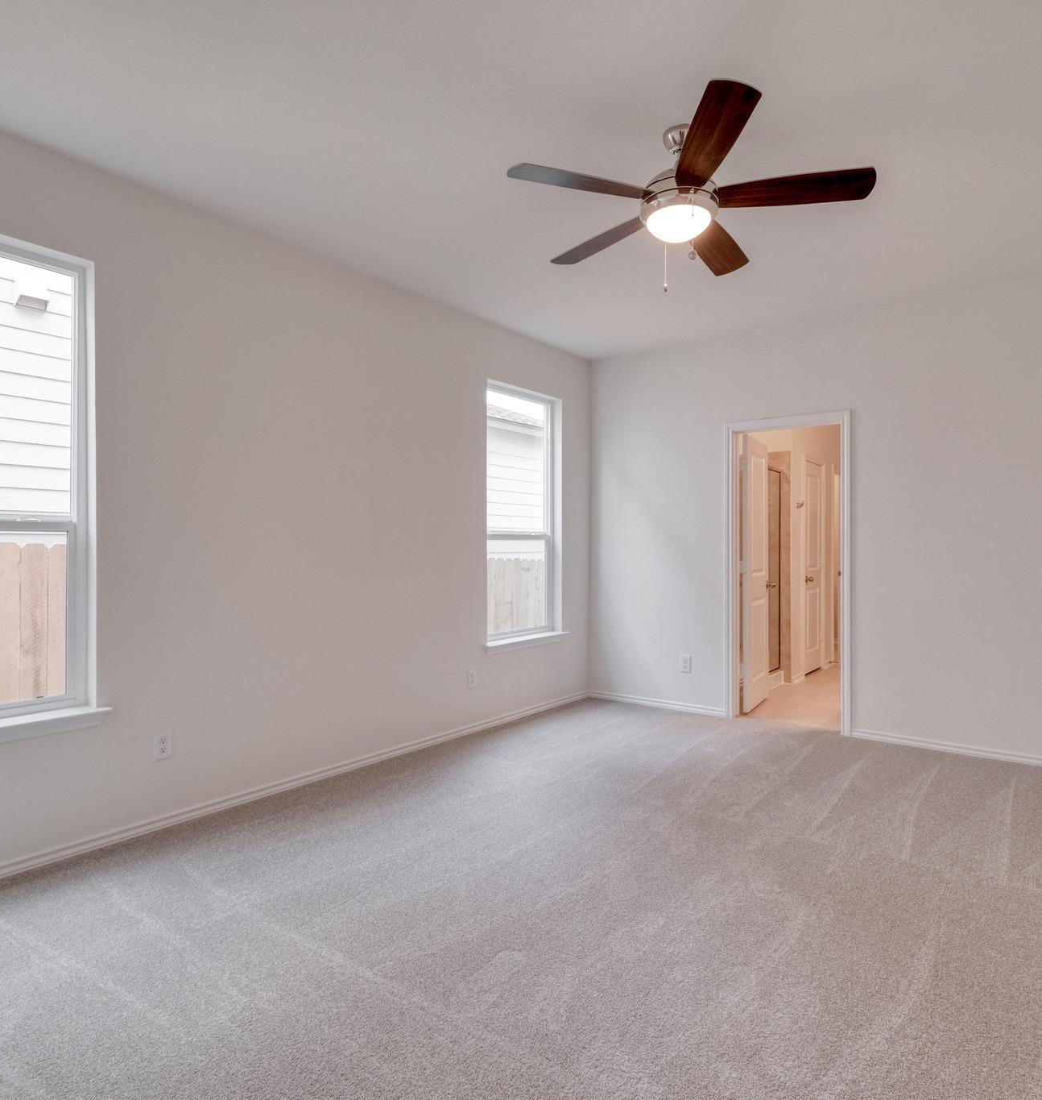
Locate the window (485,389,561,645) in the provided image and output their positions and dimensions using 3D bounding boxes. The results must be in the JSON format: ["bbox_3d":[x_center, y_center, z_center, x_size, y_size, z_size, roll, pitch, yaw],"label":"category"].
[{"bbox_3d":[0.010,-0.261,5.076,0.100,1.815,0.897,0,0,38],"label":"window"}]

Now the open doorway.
[{"bbox_3d":[1.854,0.152,4.767,0.837,2.128,0.140,0,0,38],"label":"open doorway"}]

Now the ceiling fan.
[{"bbox_3d":[0.583,-1.336,2.534,1.290,0.400,1.290,0,0,38],"label":"ceiling fan"}]

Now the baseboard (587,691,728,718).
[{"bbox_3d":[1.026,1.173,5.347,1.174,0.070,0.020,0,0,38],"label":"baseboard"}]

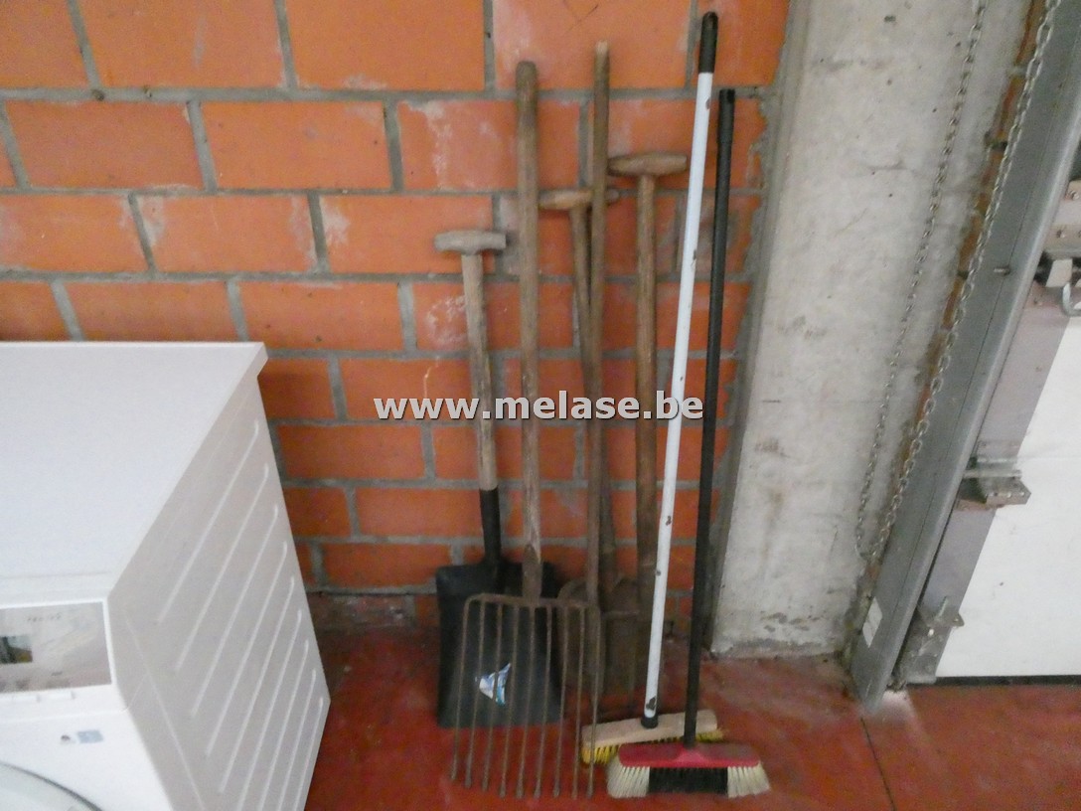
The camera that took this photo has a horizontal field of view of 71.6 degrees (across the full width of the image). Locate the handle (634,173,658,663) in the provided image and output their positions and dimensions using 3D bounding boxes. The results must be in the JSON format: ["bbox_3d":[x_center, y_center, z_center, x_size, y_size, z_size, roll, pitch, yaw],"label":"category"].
[{"bbox_3d":[0.194,0.069,1.361,0.034,0.940,0.034,-3,21,2],"label":"handle"}]

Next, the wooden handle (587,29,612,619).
[{"bbox_3d":[0.098,-0.072,1.281,0.026,0.990,0.026,0,20,1],"label":"wooden handle"}]

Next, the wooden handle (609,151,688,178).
[{"bbox_3d":[0.170,-0.383,1.191,0.126,0.037,0.034,-1,24,1],"label":"wooden handle"}]

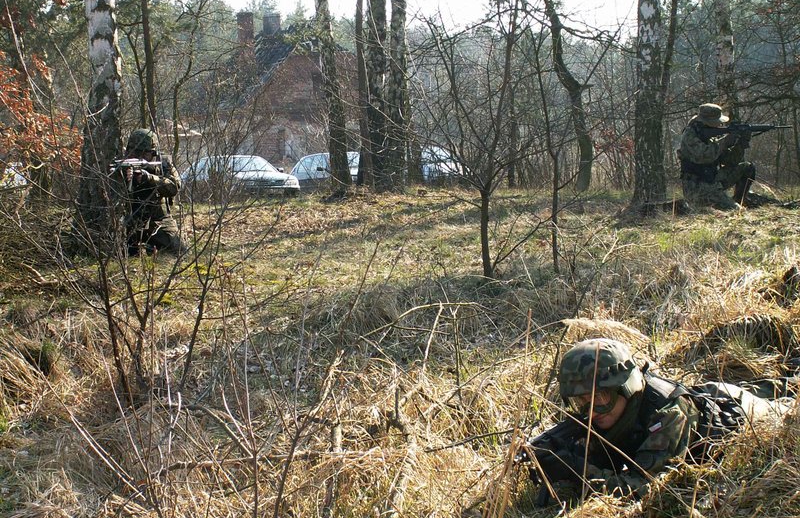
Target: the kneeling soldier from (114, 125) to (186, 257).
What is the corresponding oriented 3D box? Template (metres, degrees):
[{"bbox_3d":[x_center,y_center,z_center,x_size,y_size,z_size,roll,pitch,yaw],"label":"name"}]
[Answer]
[{"bbox_3d":[-2.300,-0.617,15.000,0.560,1.180,0.600,5,7,42],"label":"kneeling soldier"}]

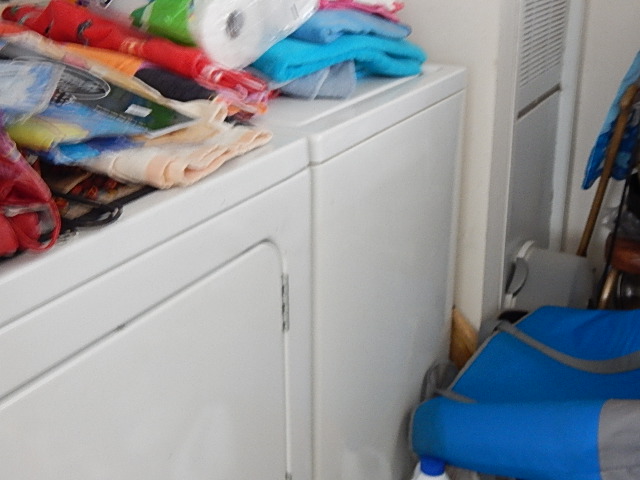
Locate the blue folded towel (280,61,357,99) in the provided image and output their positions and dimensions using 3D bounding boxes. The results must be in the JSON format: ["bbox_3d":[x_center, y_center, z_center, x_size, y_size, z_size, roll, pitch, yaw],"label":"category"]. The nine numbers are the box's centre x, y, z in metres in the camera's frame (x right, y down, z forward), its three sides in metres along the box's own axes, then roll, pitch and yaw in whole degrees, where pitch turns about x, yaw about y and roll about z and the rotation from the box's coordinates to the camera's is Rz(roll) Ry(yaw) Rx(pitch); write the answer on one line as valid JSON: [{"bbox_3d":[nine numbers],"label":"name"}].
[{"bbox_3d":[0.006,-0.303,1.615,0.170,0.058,0.160,6,20,17],"label":"blue folded towel"}]

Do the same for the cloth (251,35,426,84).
[{"bbox_3d":[0.003,-0.353,1.713,0.350,0.088,0.235,-17,25,-38],"label":"cloth"}]

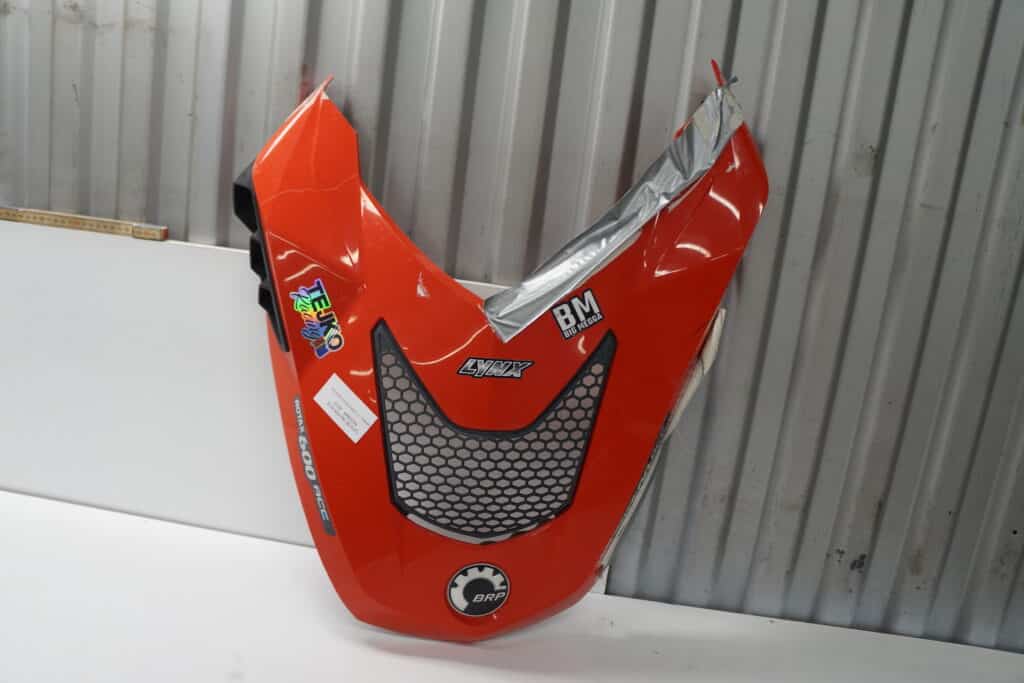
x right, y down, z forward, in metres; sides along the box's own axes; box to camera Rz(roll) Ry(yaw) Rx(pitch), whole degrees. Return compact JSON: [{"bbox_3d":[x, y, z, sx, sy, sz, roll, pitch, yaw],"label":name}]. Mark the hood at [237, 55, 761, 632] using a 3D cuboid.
[{"bbox_3d":[-0.028,0.015,0.990,0.650,0.735,0.175,3,-2,8],"label":"hood"}]

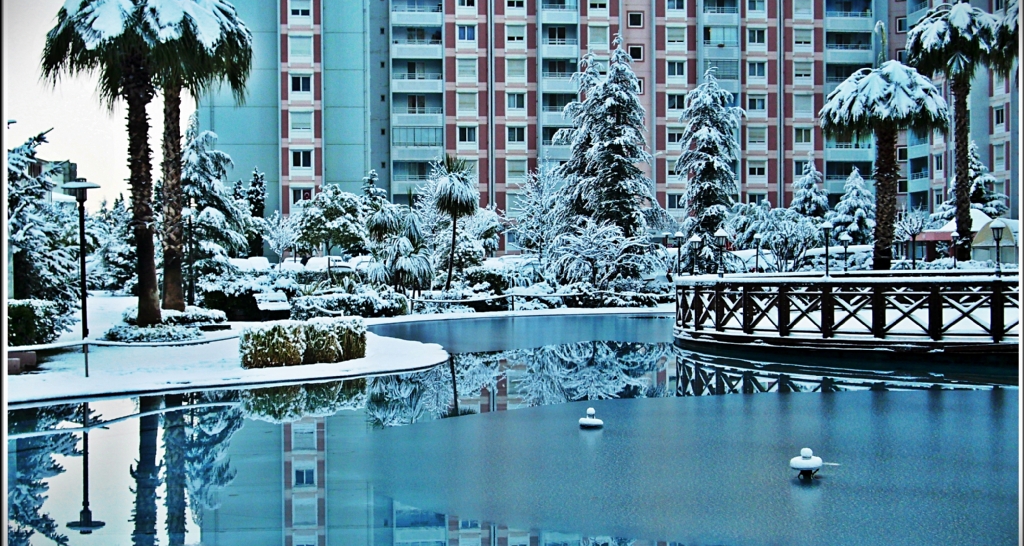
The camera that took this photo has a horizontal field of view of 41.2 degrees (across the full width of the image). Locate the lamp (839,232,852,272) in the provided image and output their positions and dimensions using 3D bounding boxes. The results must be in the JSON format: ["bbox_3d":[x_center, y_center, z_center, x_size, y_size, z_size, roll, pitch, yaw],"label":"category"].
[{"bbox_3d":[8.706,-0.555,35.500,0.310,1.010,0.310,0,1,0],"label":"lamp"}]

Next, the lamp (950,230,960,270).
[{"bbox_3d":[11.625,-0.602,35.700,0.250,1.020,0.250,0,1,0],"label":"lamp"}]

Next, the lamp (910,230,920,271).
[{"bbox_3d":[10.961,-0.611,37.000,0.250,1.200,0.250,0,1,0],"label":"lamp"}]

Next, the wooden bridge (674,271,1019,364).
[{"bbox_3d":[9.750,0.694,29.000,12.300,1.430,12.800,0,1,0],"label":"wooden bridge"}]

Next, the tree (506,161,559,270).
[{"bbox_3d":[0.979,-2.474,62.000,2.600,5.300,2.500,0,1,0],"label":"tree"}]

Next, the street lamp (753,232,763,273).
[{"bbox_3d":[5.858,-0.477,32.500,0.220,0.960,0.220,0,1,0],"label":"street lamp"}]

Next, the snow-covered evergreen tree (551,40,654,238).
[{"bbox_3d":[3.322,-4.061,50.000,4.100,9.000,4.000,0,1,0],"label":"snow-covered evergreen tree"}]

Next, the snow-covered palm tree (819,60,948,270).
[{"bbox_3d":[9.709,-2.411,35.500,3.300,6.200,3.300,0,1,0],"label":"snow-covered palm tree"}]

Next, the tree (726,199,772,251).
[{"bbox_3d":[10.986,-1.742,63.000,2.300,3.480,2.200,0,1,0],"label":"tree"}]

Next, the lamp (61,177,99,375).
[{"bbox_3d":[-7.969,-0.139,25.300,0.700,3.250,0.700,0,1,0],"label":"lamp"}]

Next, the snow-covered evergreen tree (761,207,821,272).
[{"bbox_3d":[11.042,-1.159,54.000,2.400,2.980,2.200,0,1,0],"label":"snow-covered evergreen tree"}]

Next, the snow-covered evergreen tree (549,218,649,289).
[{"bbox_3d":[2.826,-0.572,44.500,3.300,2.500,3.100,0,1,0],"label":"snow-covered evergreen tree"}]

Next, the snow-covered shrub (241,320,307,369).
[{"bbox_3d":[-3.955,1.176,22.400,1.100,0.770,0.950,-1,1,-20],"label":"snow-covered shrub"}]

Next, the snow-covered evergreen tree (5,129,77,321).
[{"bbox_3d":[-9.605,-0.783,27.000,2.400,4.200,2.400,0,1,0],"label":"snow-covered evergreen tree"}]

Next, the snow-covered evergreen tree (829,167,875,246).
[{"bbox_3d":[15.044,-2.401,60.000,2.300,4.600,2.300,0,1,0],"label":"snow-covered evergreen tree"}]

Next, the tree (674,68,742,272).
[{"bbox_3d":[7.069,-3.328,49.000,2.600,7.800,2.600,0,1,0],"label":"tree"}]

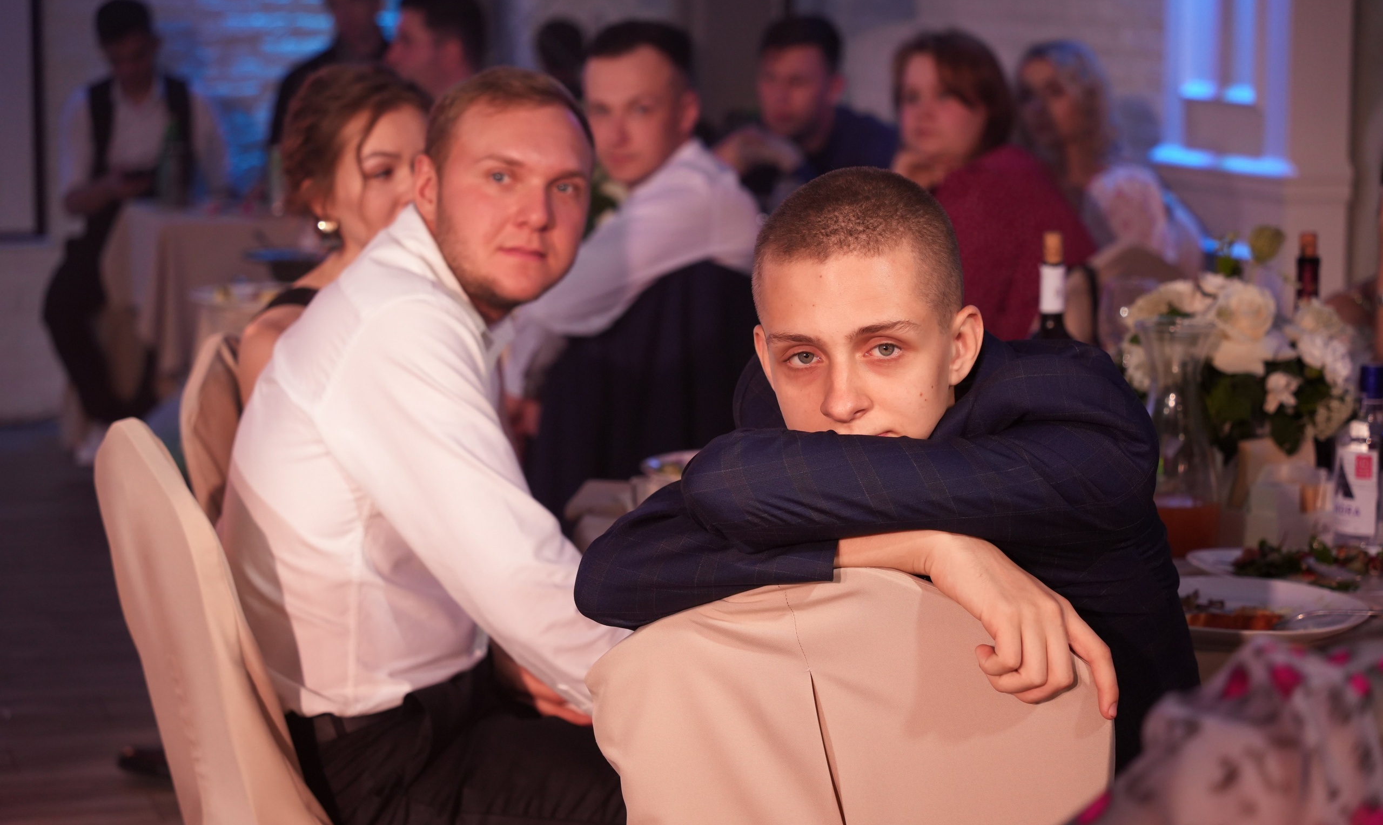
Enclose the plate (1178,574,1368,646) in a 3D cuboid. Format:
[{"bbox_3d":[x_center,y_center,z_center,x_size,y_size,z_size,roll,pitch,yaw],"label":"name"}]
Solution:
[{"bbox_3d":[0.551,0.203,3.106,0.260,0.030,0.260,0,7,0],"label":"plate"}]

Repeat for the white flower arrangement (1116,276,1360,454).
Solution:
[{"bbox_3d":[0.679,-0.024,3.803,0.300,0.290,0.290,0,7,0],"label":"white flower arrangement"}]

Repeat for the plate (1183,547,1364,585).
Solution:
[{"bbox_3d":[0.662,0.169,3.372,0.235,0.030,0.235,0,7,0],"label":"plate"}]

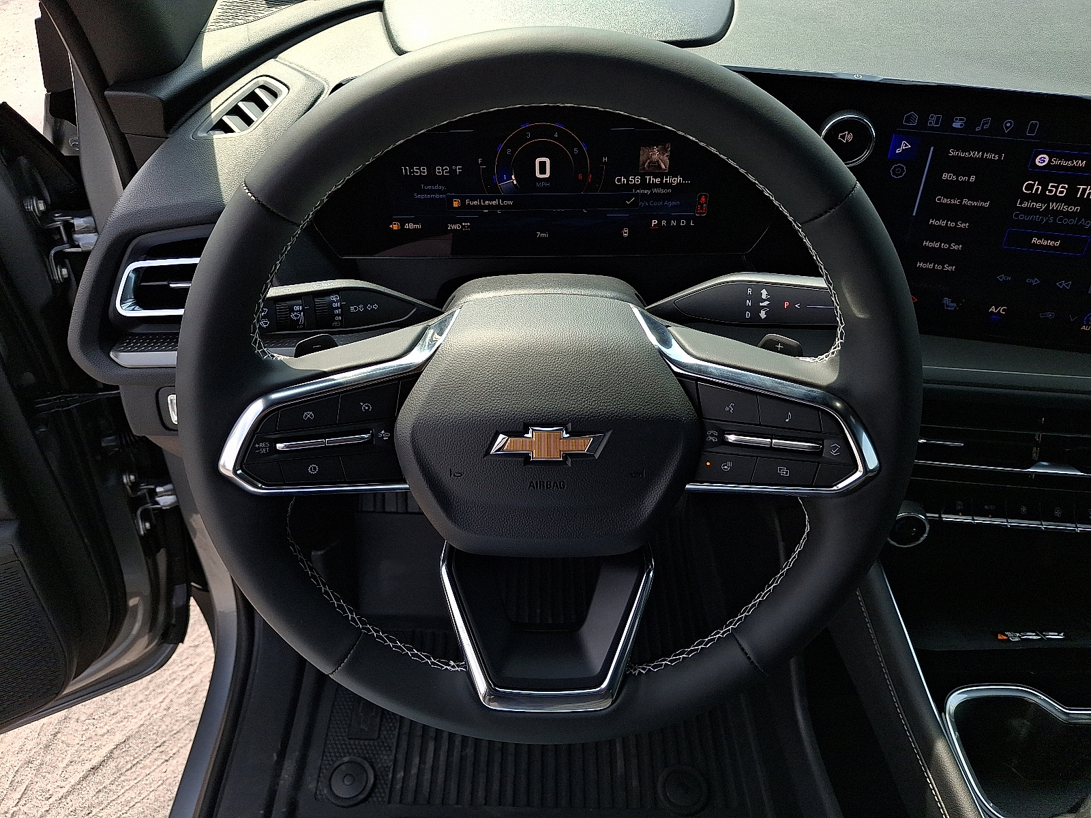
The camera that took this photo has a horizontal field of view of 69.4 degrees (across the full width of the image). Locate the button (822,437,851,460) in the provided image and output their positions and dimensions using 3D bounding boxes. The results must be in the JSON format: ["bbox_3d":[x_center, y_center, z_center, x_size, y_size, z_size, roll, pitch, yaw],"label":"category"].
[{"bbox_3d":[0.151,0.019,0.408,0.016,0.011,0.007,7,18,4],"label":"button"}]

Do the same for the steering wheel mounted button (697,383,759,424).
[{"bbox_3d":[0.096,-0.004,0.413,0.033,0.021,0.007,3,17,8],"label":"steering wheel mounted button"}]

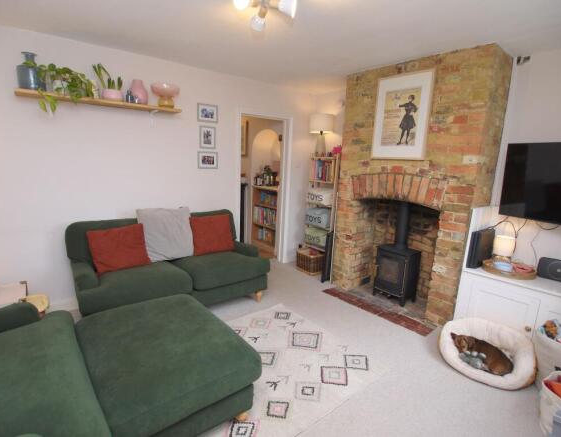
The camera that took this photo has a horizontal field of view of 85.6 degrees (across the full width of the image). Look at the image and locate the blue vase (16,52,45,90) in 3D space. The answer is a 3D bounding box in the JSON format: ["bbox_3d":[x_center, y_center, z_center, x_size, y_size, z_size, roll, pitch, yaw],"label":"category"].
[{"bbox_3d":[-1.799,-1.044,2.191,0.163,0.253,0.163,-7,14,-40],"label":"blue vase"}]

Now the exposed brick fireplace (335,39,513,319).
[{"bbox_3d":[1.282,-0.280,3.083,0.483,2.319,1.341,-7,14,-40],"label":"exposed brick fireplace"}]

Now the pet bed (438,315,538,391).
[{"bbox_3d":[1.522,0.961,2.233,0.670,0.200,0.600,-9,15,-41],"label":"pet bed"}]

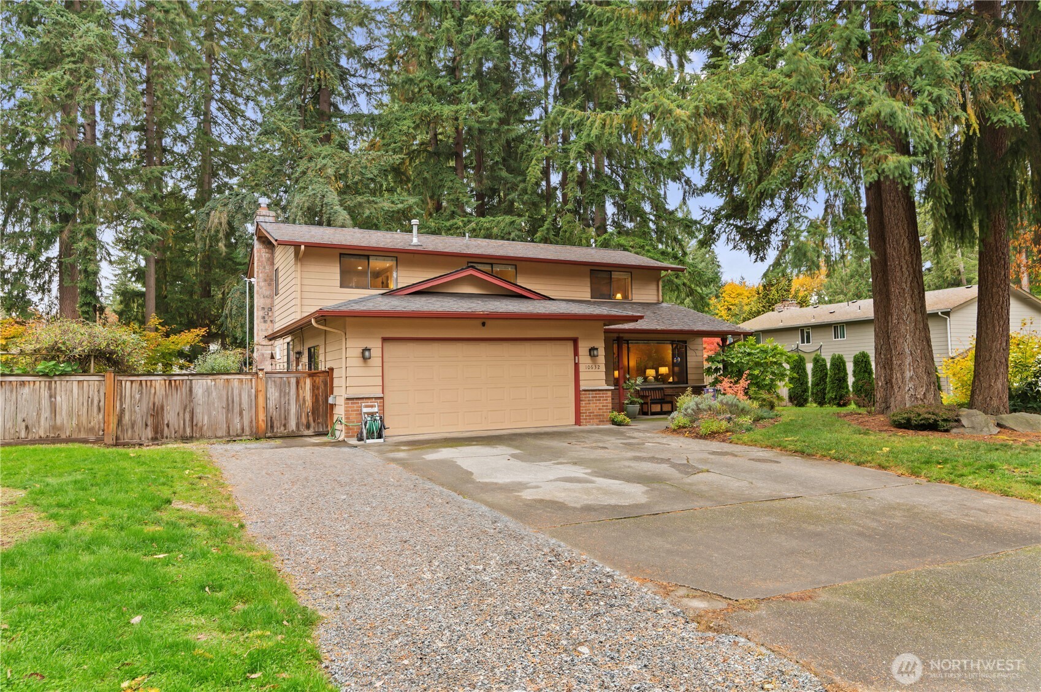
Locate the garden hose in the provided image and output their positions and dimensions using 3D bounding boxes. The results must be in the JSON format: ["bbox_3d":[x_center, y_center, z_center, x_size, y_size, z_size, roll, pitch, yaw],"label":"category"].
[{"bbox_3d":[-3.830,1.745,15.600,0.650,0.500,0.500,0,-3,-26],"label":"garden hose"}]

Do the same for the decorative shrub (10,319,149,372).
[{"bbox_3d":[-11.424,0.784,18.700,3.200,2.980,2.400,0,-3,-26],"label":"decorative shrub"}]

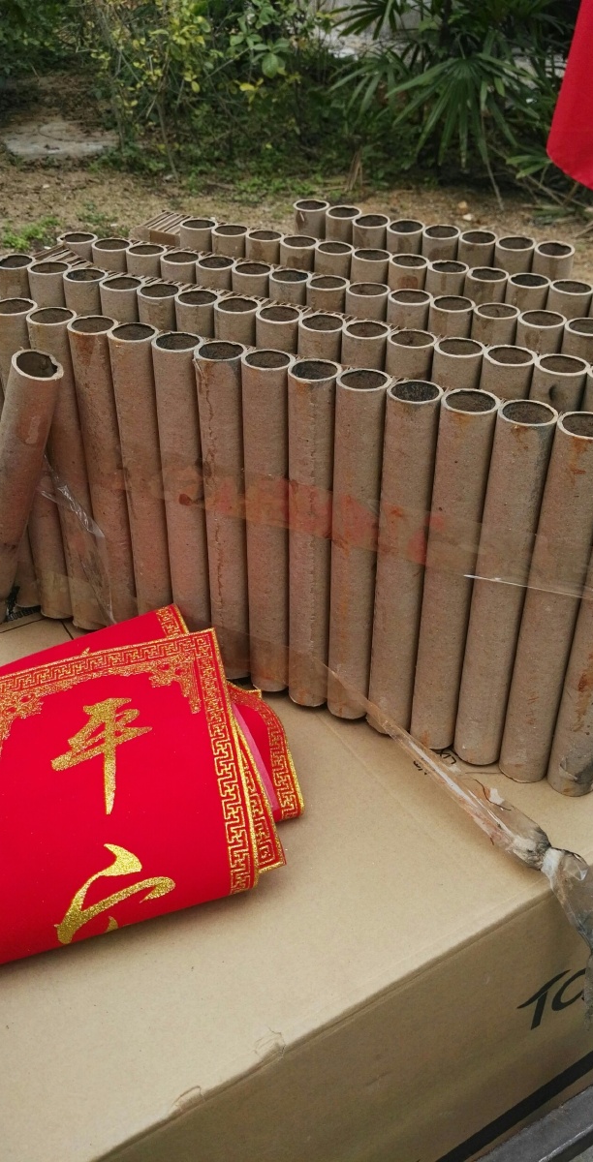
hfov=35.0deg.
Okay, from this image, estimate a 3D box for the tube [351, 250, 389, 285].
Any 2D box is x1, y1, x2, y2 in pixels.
[{"bbox_3d":[0.061,-0.160,0.858,0.034,0.271,0.034,16,39,20],"label":"tube"}]

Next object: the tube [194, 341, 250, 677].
[{"bbox_3d":[-0.056,-0.044,0.749,0.036,0.294,0.036,1,36,-1],"label":"tube"}]

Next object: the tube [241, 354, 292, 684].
[{"bbox_3d":[-0.022,-0.035,0.745,0.037,0.295,0.037,0,36,0],"label":"tube"}]

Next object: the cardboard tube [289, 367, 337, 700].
[{"bbox_3d":[0.012,-0.025,0.732,0.037,0.295,0.037,0,36,0],"label":"cardboard tube"}]

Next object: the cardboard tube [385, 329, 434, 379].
[{"bbox_3d":[0.076,-0.053,0.711,0.034,0.271,0.034,16,39,20],"label":"cardboard tube"}]

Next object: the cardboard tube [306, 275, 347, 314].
[{"bbox_3d":[0.023,-0.119,0.801,0.034,0.271,0.034,16,39,20],"label":"cardboard tube"}]

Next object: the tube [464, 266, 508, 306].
[{"bbox_3d":[0.166,-0.146,0.904,0.037,0.295,0.037,17,39,21],"label":"tube"}]

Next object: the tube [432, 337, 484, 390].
[{"bbox_3d":[0.119,-0.049,0.761,0.036,0.294,0.036,16,39,21],"label":"tube"}]

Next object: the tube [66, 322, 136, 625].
[{"bbox_3d":[-0.157,-0.075,0.798,0.037,0.295,0.037,17,39,21],"label":"tube"}]

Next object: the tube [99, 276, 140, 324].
[{"bbox_3d":[-0.134,-0.116,0.793,0.034,0.271,0.034,16,39,20],"label":"tube"}]

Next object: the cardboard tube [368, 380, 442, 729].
[{"bbox_3d":[0.079,-0.005,0.704,0.037,0.295,0.037,0,35,0],"label":"cardboard tube"}]

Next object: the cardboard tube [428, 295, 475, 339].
[{"bbox_3d":[0.125,-0.103,0.843,0.037,0.295,0.037,17,39,21],"label":"cardboard tube"}]

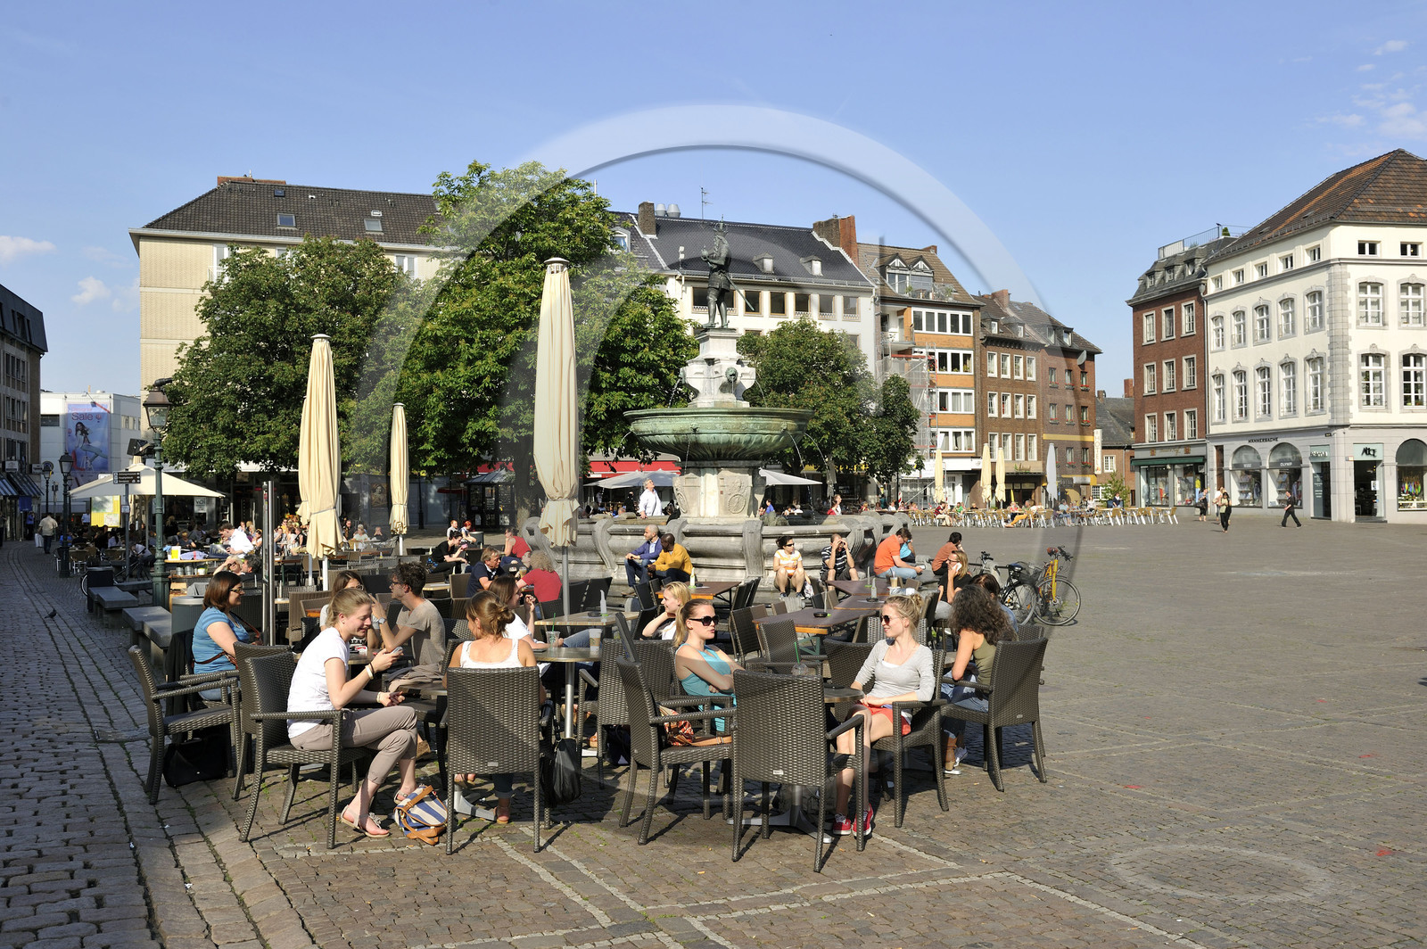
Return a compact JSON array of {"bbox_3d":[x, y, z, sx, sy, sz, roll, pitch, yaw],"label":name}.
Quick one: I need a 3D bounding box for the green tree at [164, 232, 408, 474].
[{"bbox_3d":[-17.800,-3.400,53.000,10.600,13.000,10.400,-1,-1,0],"label":"green tree"}]

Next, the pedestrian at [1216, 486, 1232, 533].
[{"bbox_3d":[19.988,1.480,49.500,0.500,1.670,0.400,-1,-1,27],"label":"pedestrian"}]

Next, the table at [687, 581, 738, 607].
[{"bbox_3d":[-0.151,1.610,13.750,0.700,0.760,1.650,-1,-1,10],"label":"table"}]

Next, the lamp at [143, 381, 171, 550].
[{"bbox_3d":[-7.718,0.426,17.600,0.420,3.460,0.420,0,-1,-30],"label":"lamp"}]

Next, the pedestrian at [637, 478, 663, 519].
[{"bbox_3d":[-1.402,0.984,28.200,0.420,1.740,0.550,-1,-1,41],"label":"pedestrian"}]

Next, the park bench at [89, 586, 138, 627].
[{"bbox_3d":[-8.856,1.978,18.647,0.480,0.430,3.100,0,-1,-30],"label":"park bench"}]

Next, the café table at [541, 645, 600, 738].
[{"bbox_3d":[-0.930,1.536,8.402,0.700,0.710,0.700,-1,-1,0],"label":"café table"}]

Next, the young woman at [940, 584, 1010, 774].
[{"bbox_3d":[1.614,1.314,7.902,0.460,1.200,0.650,0,-1,-45],"label":"young woman"}]

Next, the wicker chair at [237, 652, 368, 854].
[{"bbox_3d":[-2.118,1.420,6.639,0.560,0.905,0.550,-1,-1,6],"label":"wicker chair"}]

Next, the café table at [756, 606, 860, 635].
[{"bbox_3d":[0.838,1.530,10.276,0.660,0.750,1.220,-1,-1,24],"label":"café table"}]

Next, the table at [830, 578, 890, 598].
[{"bbox_3d":[1.633,1.584,13.600,0.700,0.760,1.650,-1,-1,-2],"label":"table"}]

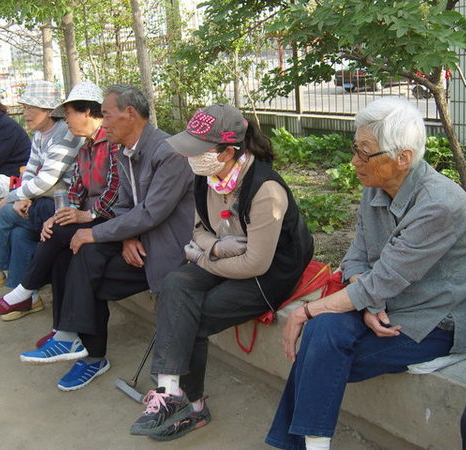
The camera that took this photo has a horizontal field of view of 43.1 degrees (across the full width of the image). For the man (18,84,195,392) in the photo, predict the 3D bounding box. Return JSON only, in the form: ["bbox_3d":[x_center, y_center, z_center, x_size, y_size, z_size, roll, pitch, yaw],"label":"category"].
[{"bbox_3d":[-0.483,0.010,2.537,0.778,1.182,0.512,-11,17,-33],"label":"man"}]

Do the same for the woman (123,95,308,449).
[{"bbox_3d":[-0.016,0.136,2.125,0.709,1.113,0.492,-9,16,-27],"label":"woman"}]

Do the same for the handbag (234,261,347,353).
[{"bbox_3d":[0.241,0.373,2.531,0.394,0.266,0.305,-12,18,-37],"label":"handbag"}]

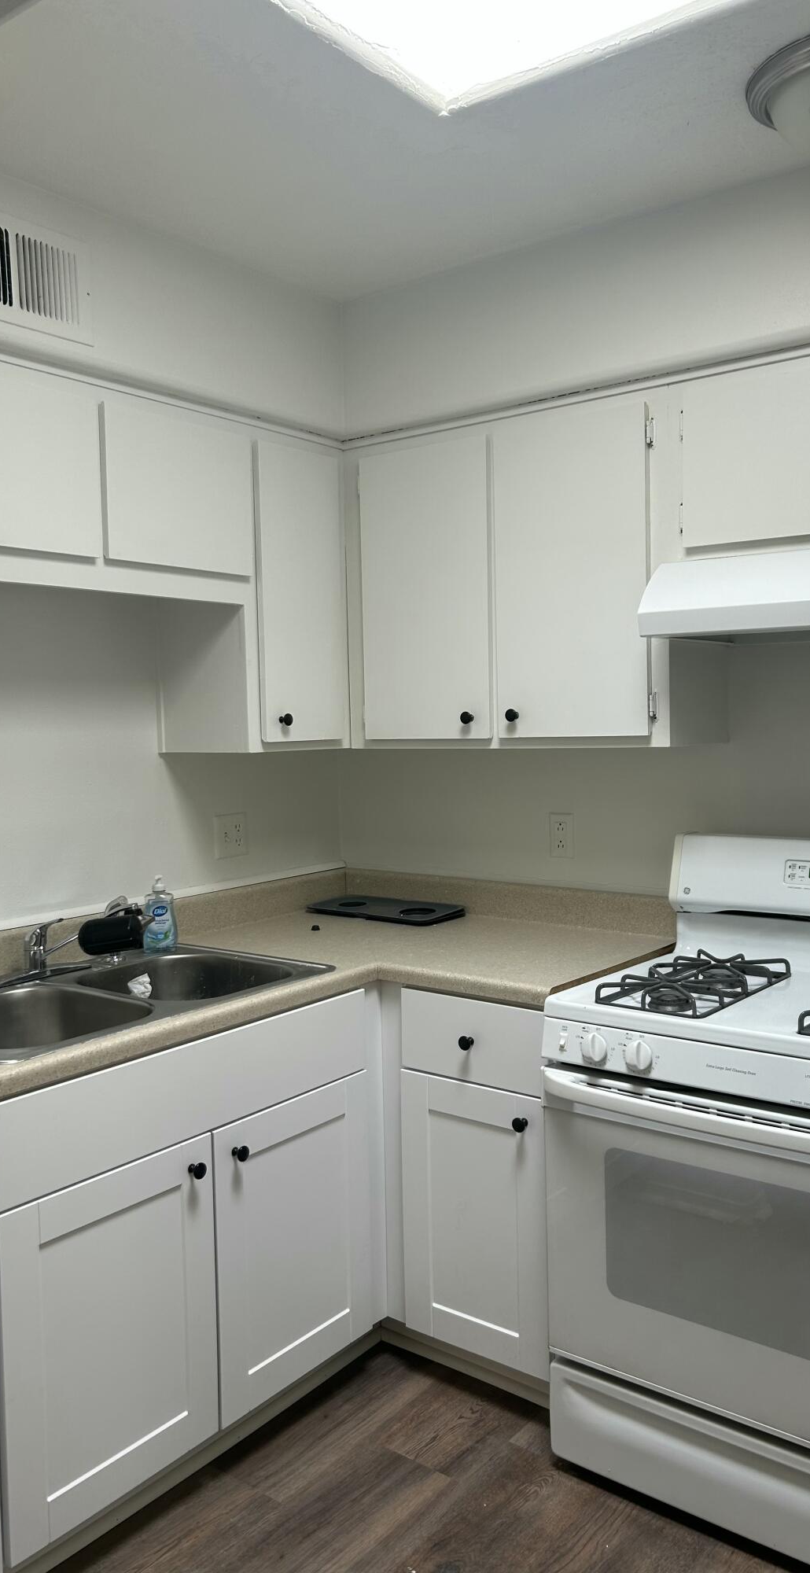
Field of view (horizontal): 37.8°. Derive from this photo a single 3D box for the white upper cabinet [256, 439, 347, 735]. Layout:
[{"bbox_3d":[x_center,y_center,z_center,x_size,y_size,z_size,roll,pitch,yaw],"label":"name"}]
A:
[{"bbox_3d":[-0.368,-0.460,2.962,0.310,0.700,0.284,1,4,38],"label":"white upper cabinet"}]

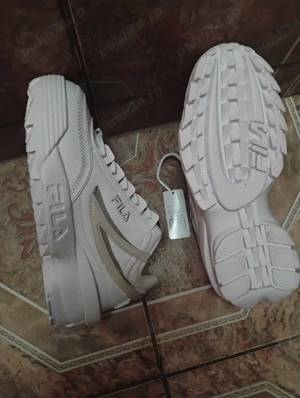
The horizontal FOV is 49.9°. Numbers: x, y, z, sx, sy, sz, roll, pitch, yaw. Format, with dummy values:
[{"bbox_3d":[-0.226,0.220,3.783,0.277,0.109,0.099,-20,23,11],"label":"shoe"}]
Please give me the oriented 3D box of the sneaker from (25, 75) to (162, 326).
[{"bbox_3d":[-0.066,-0.013,0.359,0.121,0.098,0.277,-9,80,-14],"label":"sneaker"}]

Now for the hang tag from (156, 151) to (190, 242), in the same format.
[{"bbox_3d":[0.030,-0.004,0.402,0.032,0.012,0.110,-7,75,-1],"label":"hang tag"}]

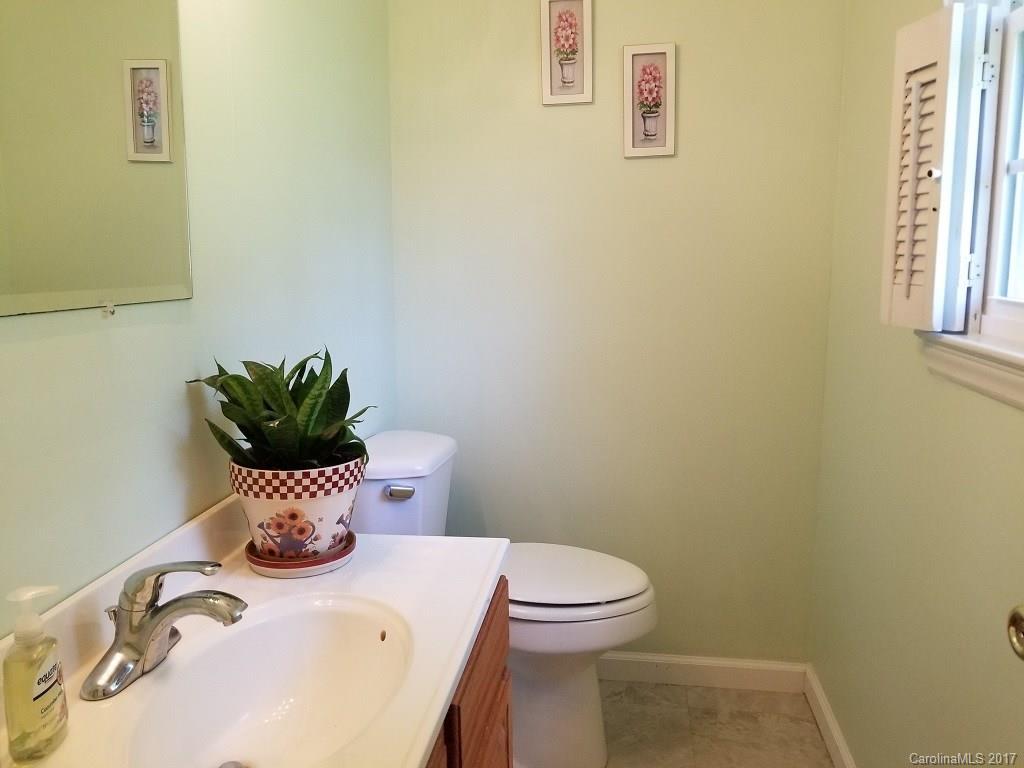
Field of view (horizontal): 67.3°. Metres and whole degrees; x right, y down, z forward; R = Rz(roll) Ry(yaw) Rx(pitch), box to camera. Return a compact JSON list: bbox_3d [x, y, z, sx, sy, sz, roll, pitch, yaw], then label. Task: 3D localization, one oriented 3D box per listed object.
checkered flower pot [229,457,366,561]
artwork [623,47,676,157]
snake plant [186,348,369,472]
[{"bbox_3d":[-0.346,0.192,1.262,0.209,0.159,0.209,0,9,0],"label":"checkered flower pot"},{"bbox_3d":[0.360,-0.741,2.018,0.130,0.281,0.015,1,9,8],"label":"artwork"},{"bbox_3d":[-0.363,0.035,1.216,0.270,0.183,0.260,1,9,8],"label":"snake plant"}]

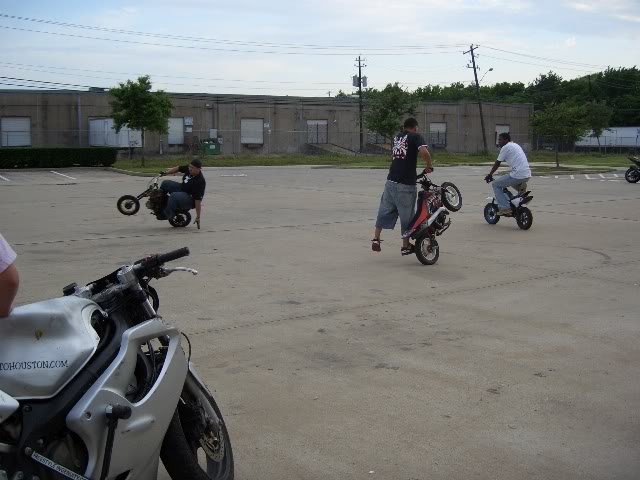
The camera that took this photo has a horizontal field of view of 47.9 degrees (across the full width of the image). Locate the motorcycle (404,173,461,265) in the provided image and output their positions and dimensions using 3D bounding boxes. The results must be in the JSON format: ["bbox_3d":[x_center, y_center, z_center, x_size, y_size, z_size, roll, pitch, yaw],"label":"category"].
[{"bbox_3d":[1.406,-0.364,9.195,0.580,0.840,1.280,-10,42,47],"label":"motorcycle"}]

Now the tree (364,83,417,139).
[{"bbox_3d":[4.140,-6.870,42.453,3.101,4.708,3.101,1,8,5],"label":"tree"}]

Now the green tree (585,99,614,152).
[{"bbox_3d":[29.748,-12.086,77.045,3.678,5.542,3.678,3,9,21],"label":"green tree"}]

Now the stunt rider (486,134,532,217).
[{"bbox_3d":[3.303,-1.149,12.712,0.500,1.477,0.780,-3,9,-25],"label":"stunt rider"}]

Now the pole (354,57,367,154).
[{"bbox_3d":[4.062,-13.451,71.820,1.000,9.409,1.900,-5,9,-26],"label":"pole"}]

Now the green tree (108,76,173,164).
[{"bbox_3d":[-8.777,-5.857,35.536,3.095,4.450,3.095,-2,8,-14],"label":"green tree"}]

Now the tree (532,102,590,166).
[{"bbox_3d":[11.980,-5.272,36.109,3.037,3.270,3.037,3,8,18],"label":"tree"}]

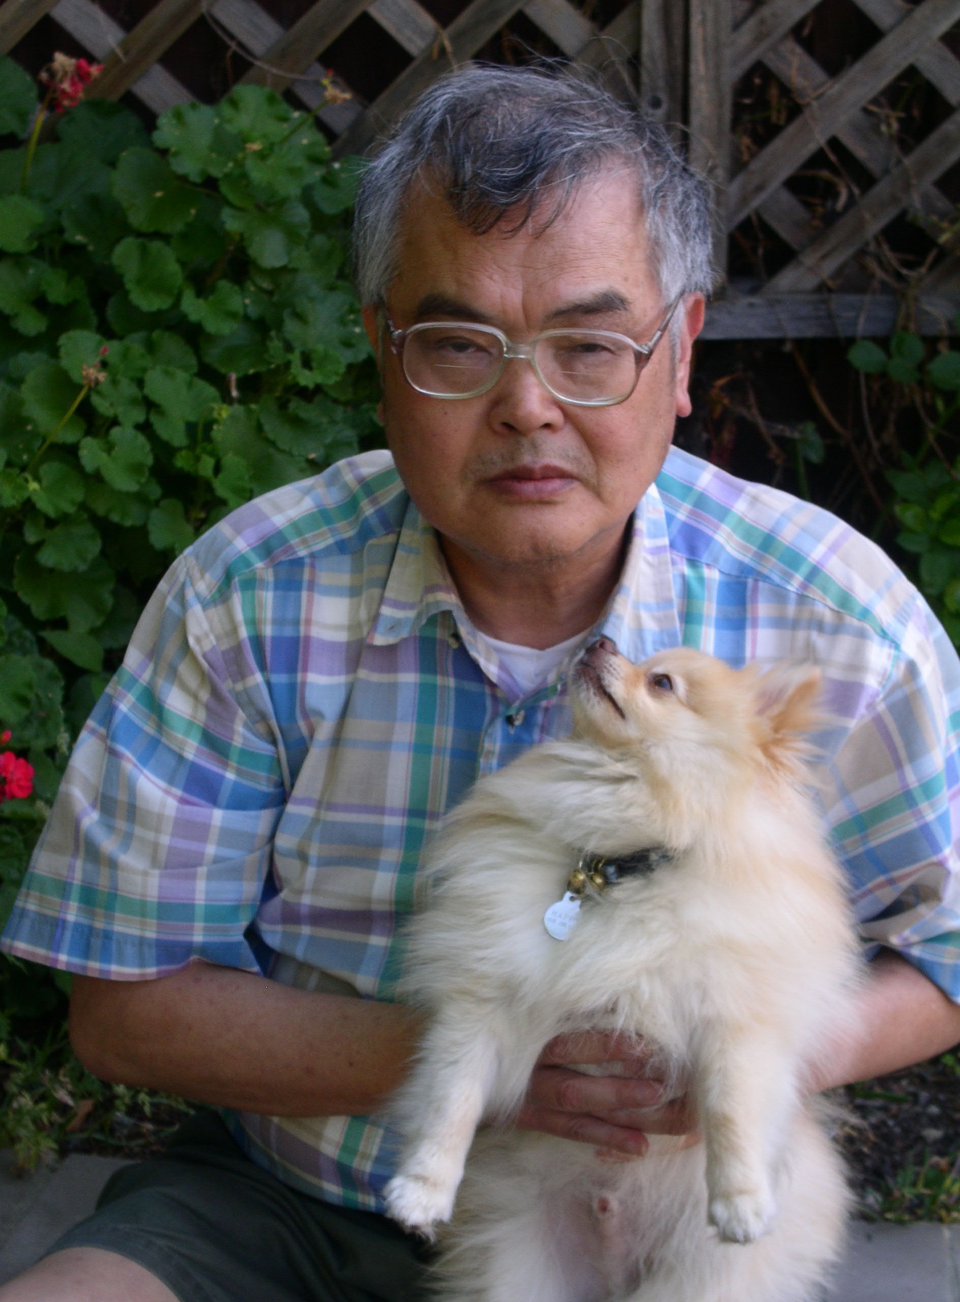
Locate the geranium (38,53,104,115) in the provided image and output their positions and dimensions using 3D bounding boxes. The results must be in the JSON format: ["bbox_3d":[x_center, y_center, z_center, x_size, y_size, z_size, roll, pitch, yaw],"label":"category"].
[{"bbox_3d":[-0.332,-0.460,2.500,0.050,0.048,0.048,1,18,0],"label":"geranium"}]

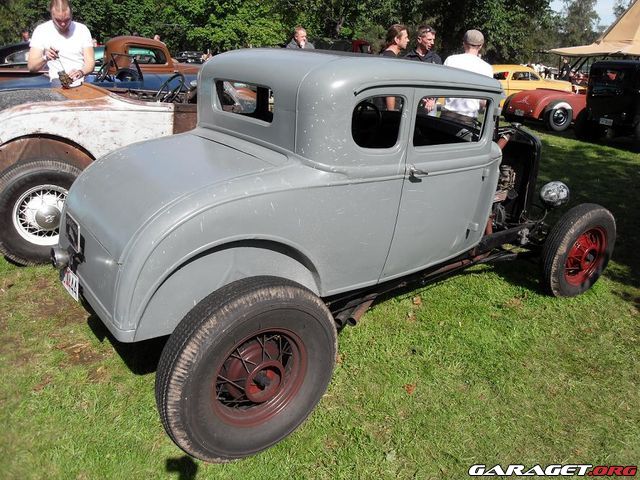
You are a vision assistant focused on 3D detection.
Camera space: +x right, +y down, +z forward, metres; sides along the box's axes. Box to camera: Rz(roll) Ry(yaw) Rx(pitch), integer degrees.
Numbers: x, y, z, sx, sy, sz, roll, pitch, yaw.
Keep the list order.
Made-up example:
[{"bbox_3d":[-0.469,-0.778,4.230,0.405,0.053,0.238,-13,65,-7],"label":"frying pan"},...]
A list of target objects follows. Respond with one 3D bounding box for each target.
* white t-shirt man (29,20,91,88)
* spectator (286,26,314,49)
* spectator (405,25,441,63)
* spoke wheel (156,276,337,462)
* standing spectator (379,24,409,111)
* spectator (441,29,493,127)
[{"bbox_3d":[-2.368,-1.304,5.050,0.580,1.840,0.480,-13,27,-35],"label":"white t-shirt man"},{"bbox_3d":[-0.319,-2.323,7.915,0.520,1.770,0.380,-7,24,-23],"label":"spectator"},{"bbox_3d":[1.149,-1.494,6.008,0.520,1.800,0.420,-8,25,-26],"label":"spectator"},{"bbox_3d":[-0.267,0.539,2.134,0.806,0.806,0.200,-13,27,-34],"label":"spoke wheel"},{"bbox_3d":[0.789,-1.443,5.849,0.360,1.790,0.480,-7,24,-23],"label":"standing spectator"},{"bbox_3d":[1.543,-1.345,5.715,0.520,1.780,0.360,9,23,14],"label":"spectator"}]

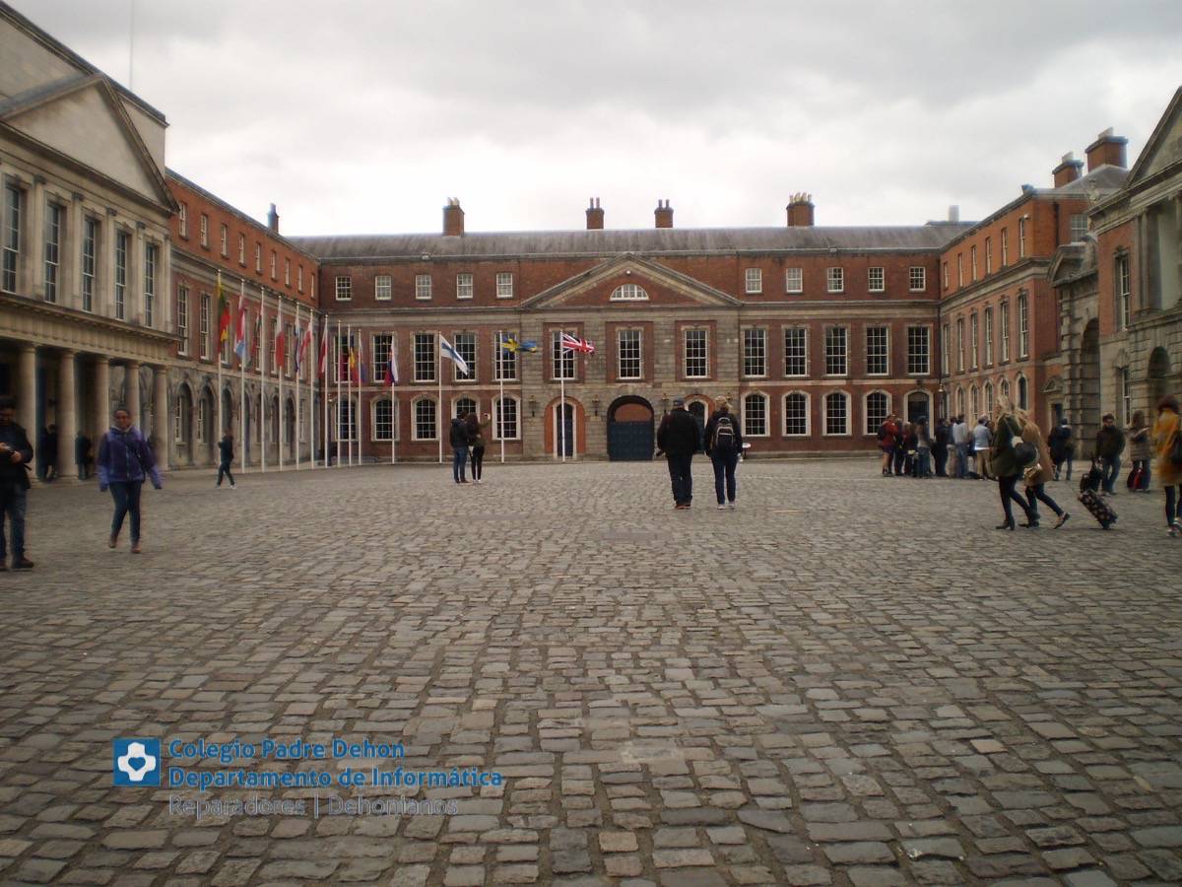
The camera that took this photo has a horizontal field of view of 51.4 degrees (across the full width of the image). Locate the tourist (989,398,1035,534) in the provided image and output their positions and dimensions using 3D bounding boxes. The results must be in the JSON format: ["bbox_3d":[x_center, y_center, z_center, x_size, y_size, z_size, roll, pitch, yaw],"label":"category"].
[{"bbox_3d":[5.369,0.256,15.600,0.600,1.680,0.500,-1,0,2],"label":"tourist"}]

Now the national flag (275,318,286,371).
[{"bbox_3d":[-14.359,-4.597,56.800,0.500,2.350,0.400,-1,0,2],"label":"national flag"}]

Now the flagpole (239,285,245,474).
[{"bbox_3d":[-14.248,-2.726,50.400,0.130,8.000,0.130,-1,0,2],"label":"flagpole"}]

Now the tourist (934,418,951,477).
[{"bbox_3d":[10.269,0.124,35.900,0.520,1.710,0.380,-1,0,20],"label":"tourist"}]

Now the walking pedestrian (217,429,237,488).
[{"bbox_3d":[-10.244,0.424,34.600,0.560,1.720,0.480,-1,0,-4],"label":"walking pedestrian"}]

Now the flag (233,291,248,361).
[{"bbox_3d":[-14.670,-4.890,51.500,0.700,2.800,0.400,-1,0,2],"label":"flag"}]

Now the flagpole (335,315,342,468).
[{"bbox_3d":[-13.717,-2.684,67.000,0.120,8.000,0.120,-1,0,2],"label":"flagpole"}]

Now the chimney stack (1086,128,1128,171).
[{"bbox_3d":[28.046,-15.962,66.941,1.250,2.300,2.600,-1,0,2],"label":"chimney stack"}]

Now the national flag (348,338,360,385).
[{"bbox_3d":[-13.479,-4.698,69.800,0.650,2.500,0.400,-1,0,2],"label":"national flag"}]

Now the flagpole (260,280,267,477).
[{"bbox_3d":[-14.147,-2.744,53.100,0.120,8.000,0.120,-1,0,2],"label":"flagpole"}]

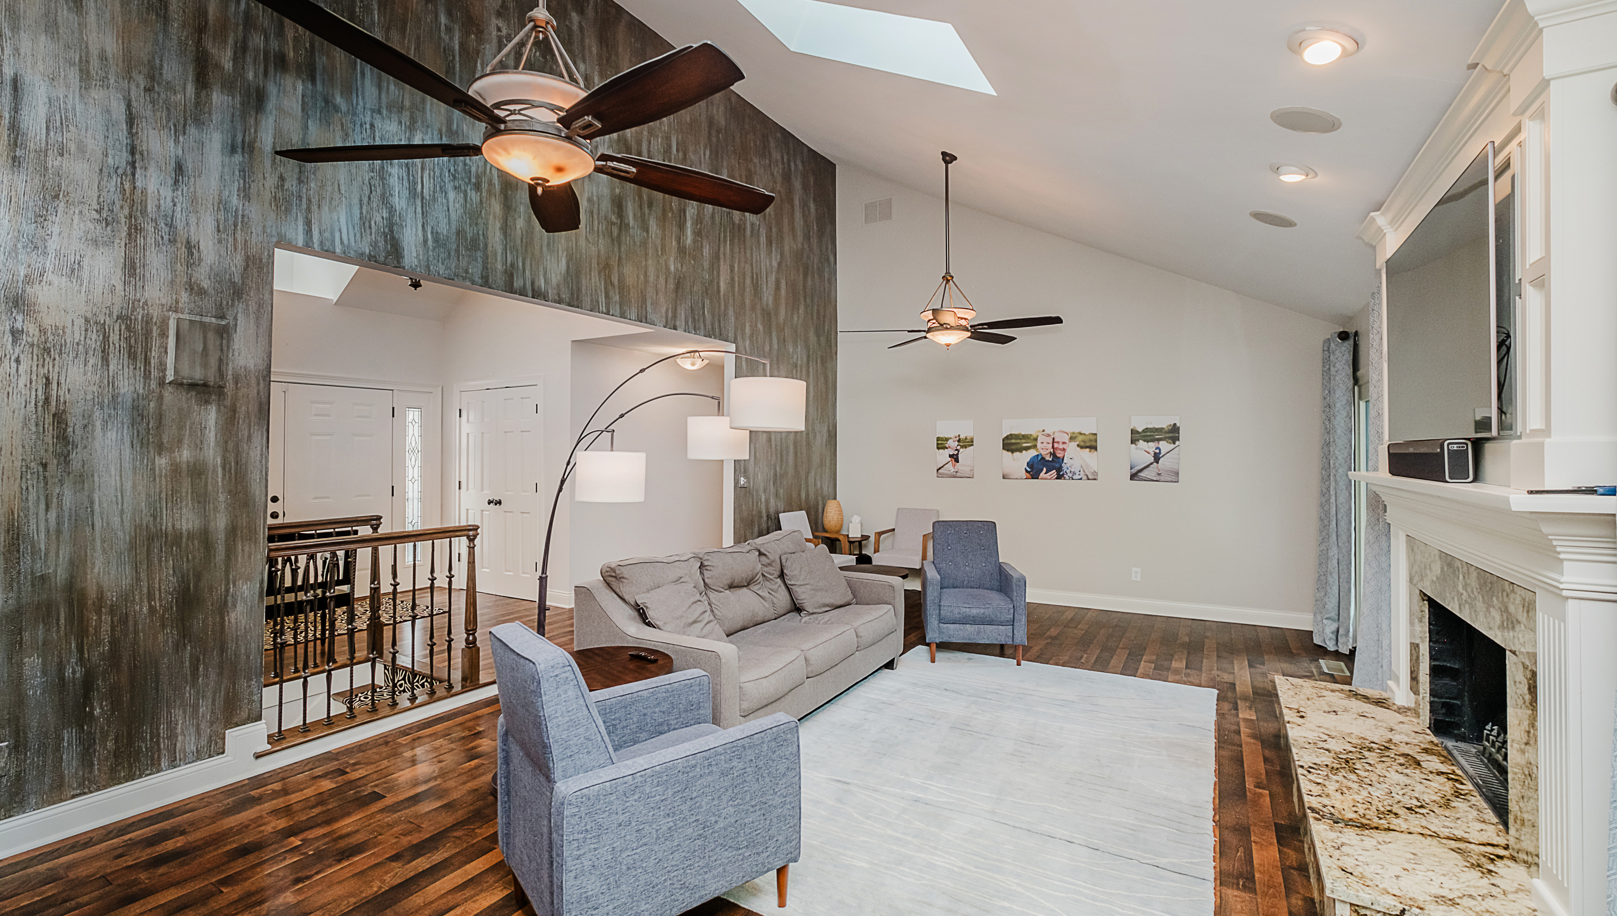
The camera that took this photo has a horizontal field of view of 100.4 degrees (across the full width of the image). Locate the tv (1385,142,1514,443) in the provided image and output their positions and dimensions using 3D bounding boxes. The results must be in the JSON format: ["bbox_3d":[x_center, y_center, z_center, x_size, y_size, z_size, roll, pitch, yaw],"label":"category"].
[{"bbox_3d":[2.229,-0.465,2.389,0.050,0.800,1.370,0,0,31],"label":"tv"}]

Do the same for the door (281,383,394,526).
[{"bbox_3d":[-4.441,0.335,6.425,0.050,2.030,0.915,0,0,32],"label":"door"}]

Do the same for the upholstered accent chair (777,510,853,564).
[{"bbox_3d":[0.066,1.012,6.597,0.690,0.890,0.620,0,0,32],"label":"upholstered accent chair"}]

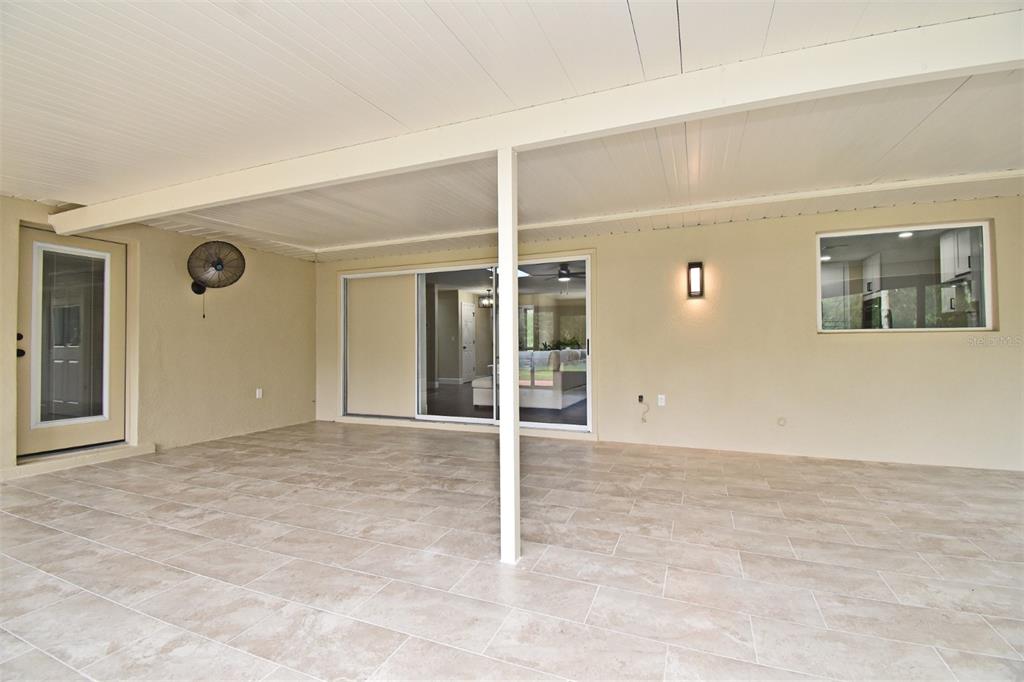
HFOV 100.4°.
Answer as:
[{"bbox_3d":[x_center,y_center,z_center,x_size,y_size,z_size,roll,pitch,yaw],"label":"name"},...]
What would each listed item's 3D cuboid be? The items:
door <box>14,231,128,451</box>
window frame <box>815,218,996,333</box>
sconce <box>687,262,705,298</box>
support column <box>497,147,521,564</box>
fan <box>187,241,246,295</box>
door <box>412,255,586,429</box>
[{"bbox_3d":[-4.245,0.004,4.130,0.060,2.030,0.810,-1,-1,26],"label":"door"},{"bbox_3d":[3.636,-0.572,4.013,1.310,0.970,0.100,-1,-1,21],"label":"window frame"},{"bbox_3d":[1.958,-0.643,4.534,0.150,0.375,0.110,-1,-1,21],"label":"sconce"},{"bbox_3d":[-0.013,0.073,2.218,0.078,2.107,0.078,-1,-1,21],"label":"support column"},{"bbox_3d":[-3.479,-0.845,4.975,0.390,0.570,0.560,-1,-1,31],"label":"fan"},{"bbox_3d":[-0.188,0.051,5.437,2.390,2.050,0.100,-1,-1,21],"label":"door"}]

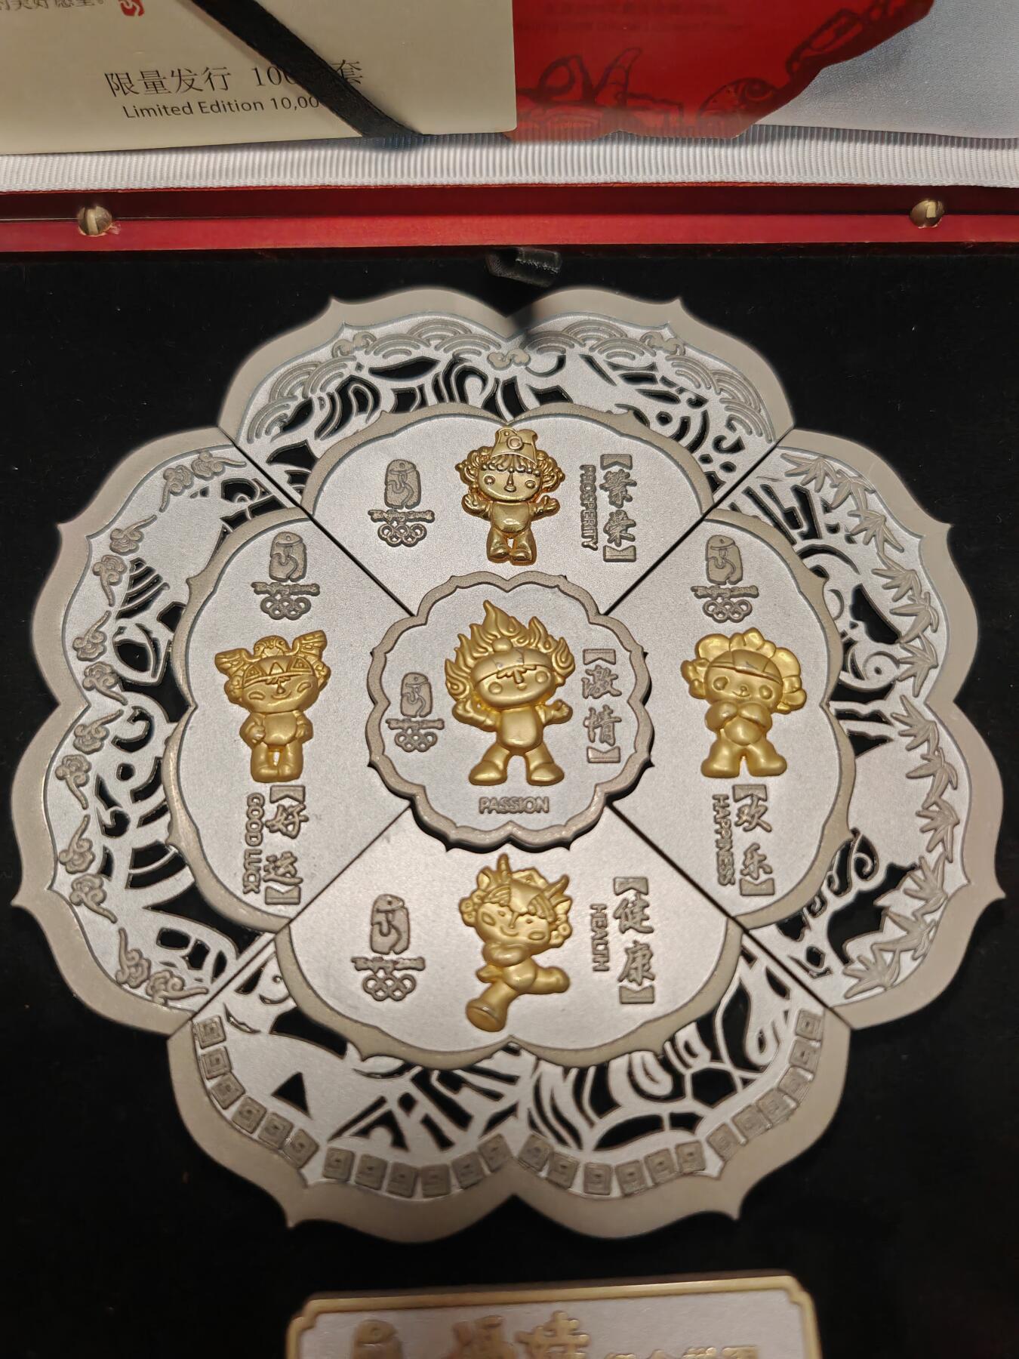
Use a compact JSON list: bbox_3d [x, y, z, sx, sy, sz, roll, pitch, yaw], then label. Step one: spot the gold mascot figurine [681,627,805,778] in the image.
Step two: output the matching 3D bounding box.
[{"bbox_3d":[0.046,0.004,0.209,0.022,0.004,0.031,0,74,-1],"label":"gold mascot figurine"}]

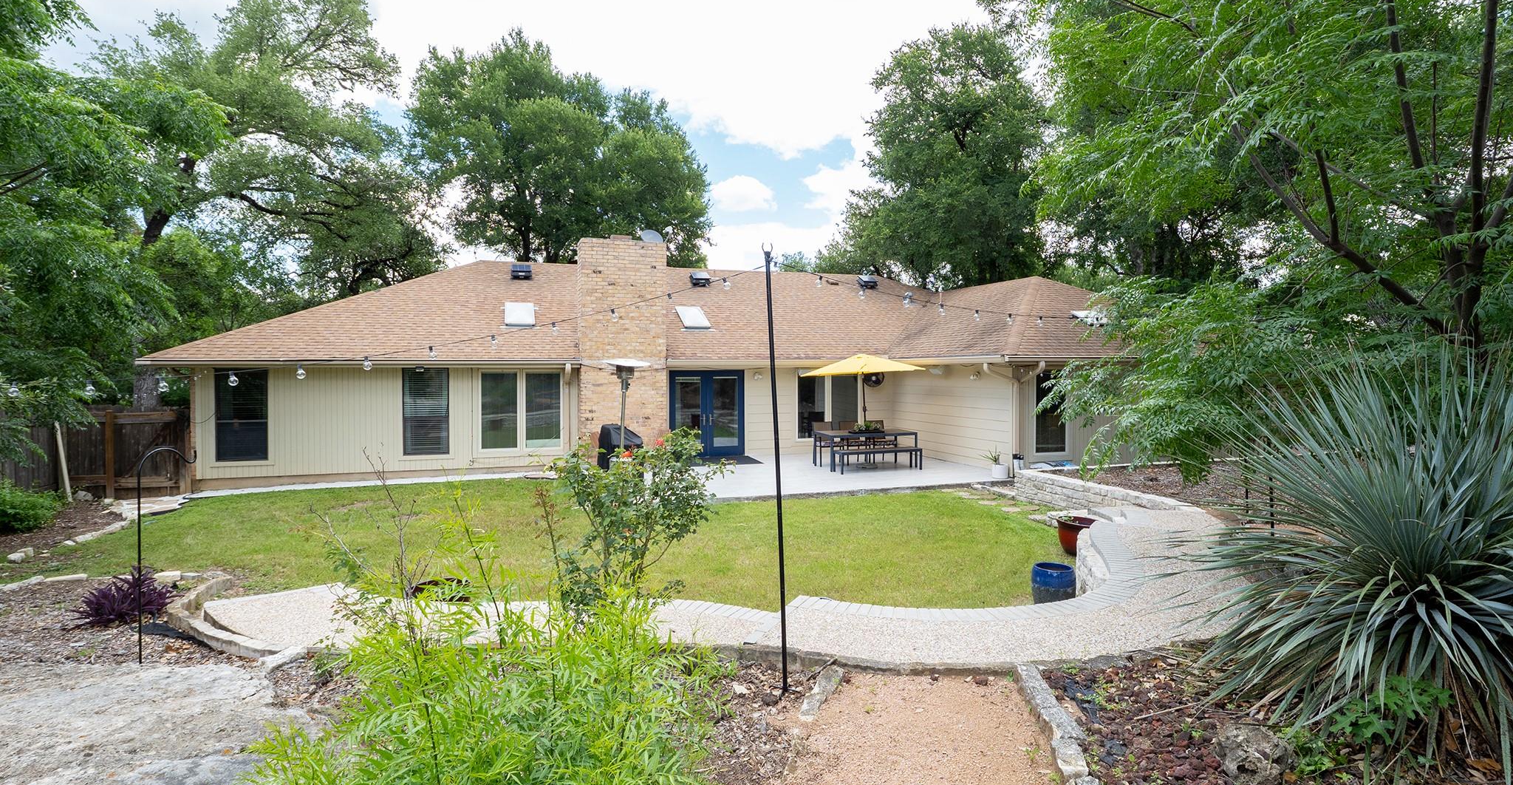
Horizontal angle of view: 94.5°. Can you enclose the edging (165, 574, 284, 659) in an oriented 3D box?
[{"bbox_3d":[-3.650,1.530,4.760,0.580,0.200,2.150,-2,2,-41],"label":"edging"}]

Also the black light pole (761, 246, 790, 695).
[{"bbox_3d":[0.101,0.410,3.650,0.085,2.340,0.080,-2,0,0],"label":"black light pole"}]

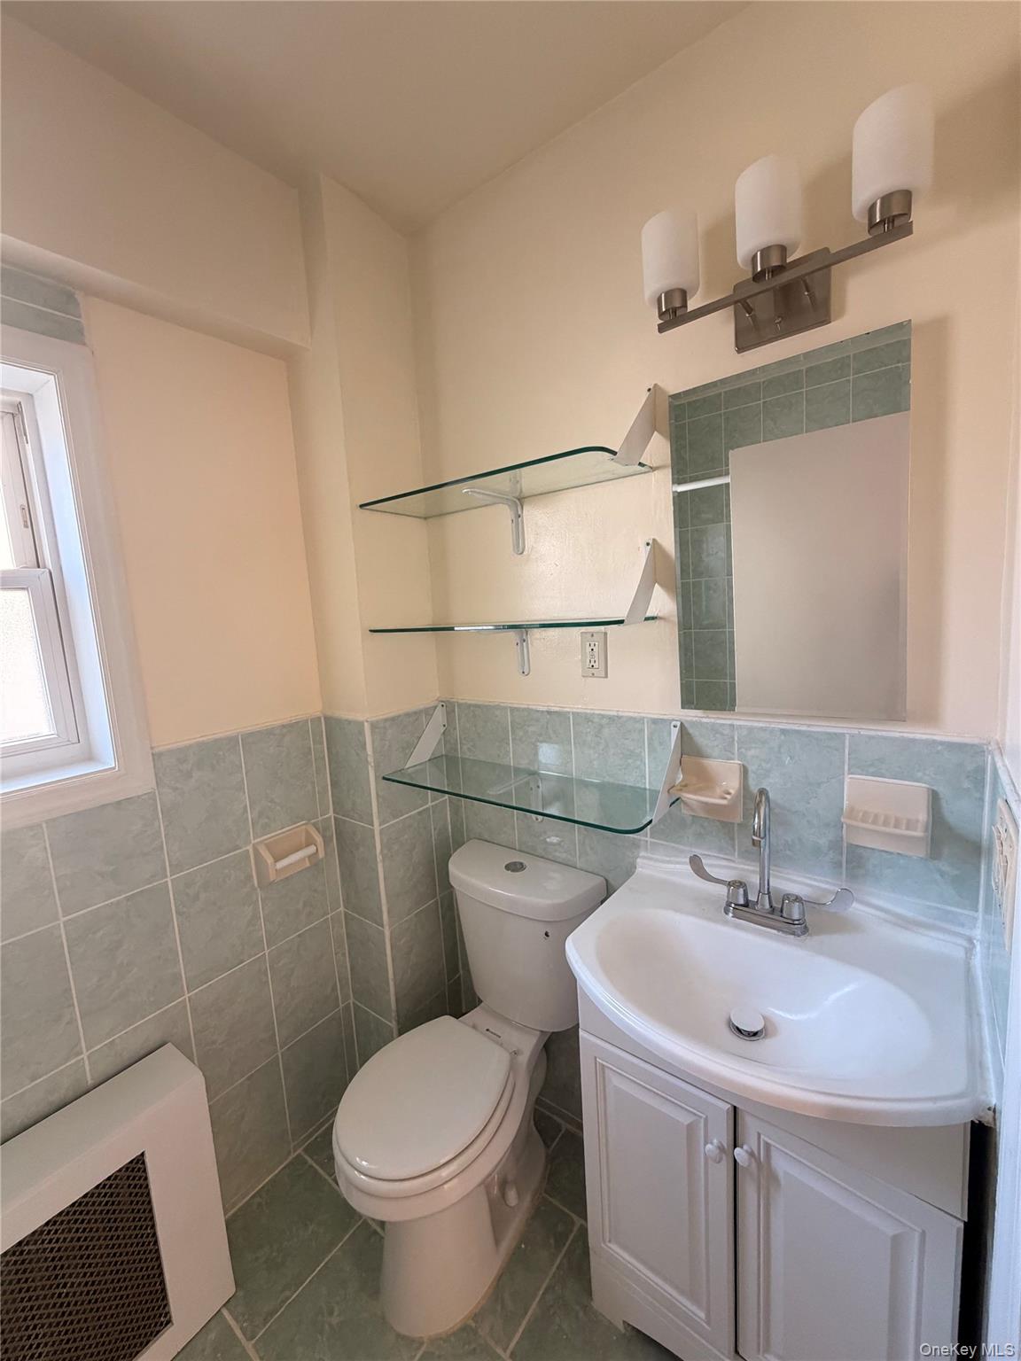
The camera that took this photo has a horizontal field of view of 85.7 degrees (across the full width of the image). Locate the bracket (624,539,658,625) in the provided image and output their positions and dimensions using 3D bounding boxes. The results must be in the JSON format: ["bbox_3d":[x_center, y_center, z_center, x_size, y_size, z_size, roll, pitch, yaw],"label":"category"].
[{"bbox_3d":[0.268,-0.215,1.184,0.026,0.182,0.159,2,9,38],"label":"bracket"}]

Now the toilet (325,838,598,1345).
[{"bbox_3d":[-0.103,0.932,1.328,0.438,0.803,0.652,2,9,38],"label":"toilet"}]

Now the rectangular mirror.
[{"bbox_3d":[0.520,-0.261,1.063,0.404,0.659,0.027,2,9,38],"label":"rectangular mirror"}]

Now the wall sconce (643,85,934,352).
[{"bbox_3d":[0.456,-0.738,0.957,0.445,0.220,0.149,2,9,38],"label":"wall sconce"}]

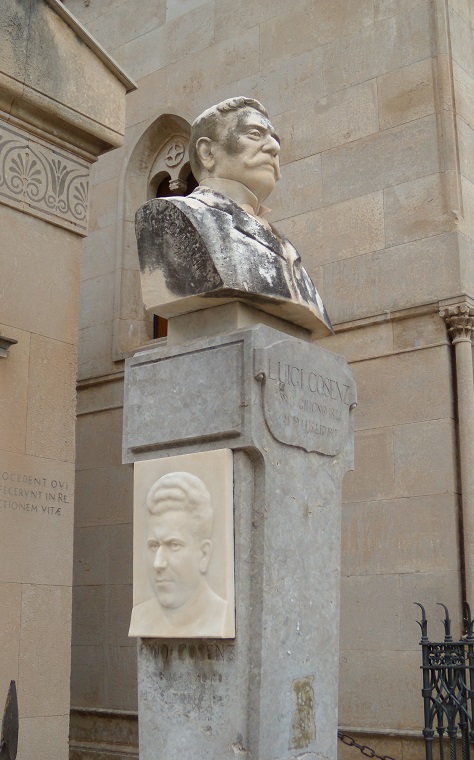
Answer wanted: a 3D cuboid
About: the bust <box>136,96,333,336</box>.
[{"bbox_3d":[0.030,-0.417,2.177,0.355,0.610,0.465,-11,-18,37],"label":"bust"}]

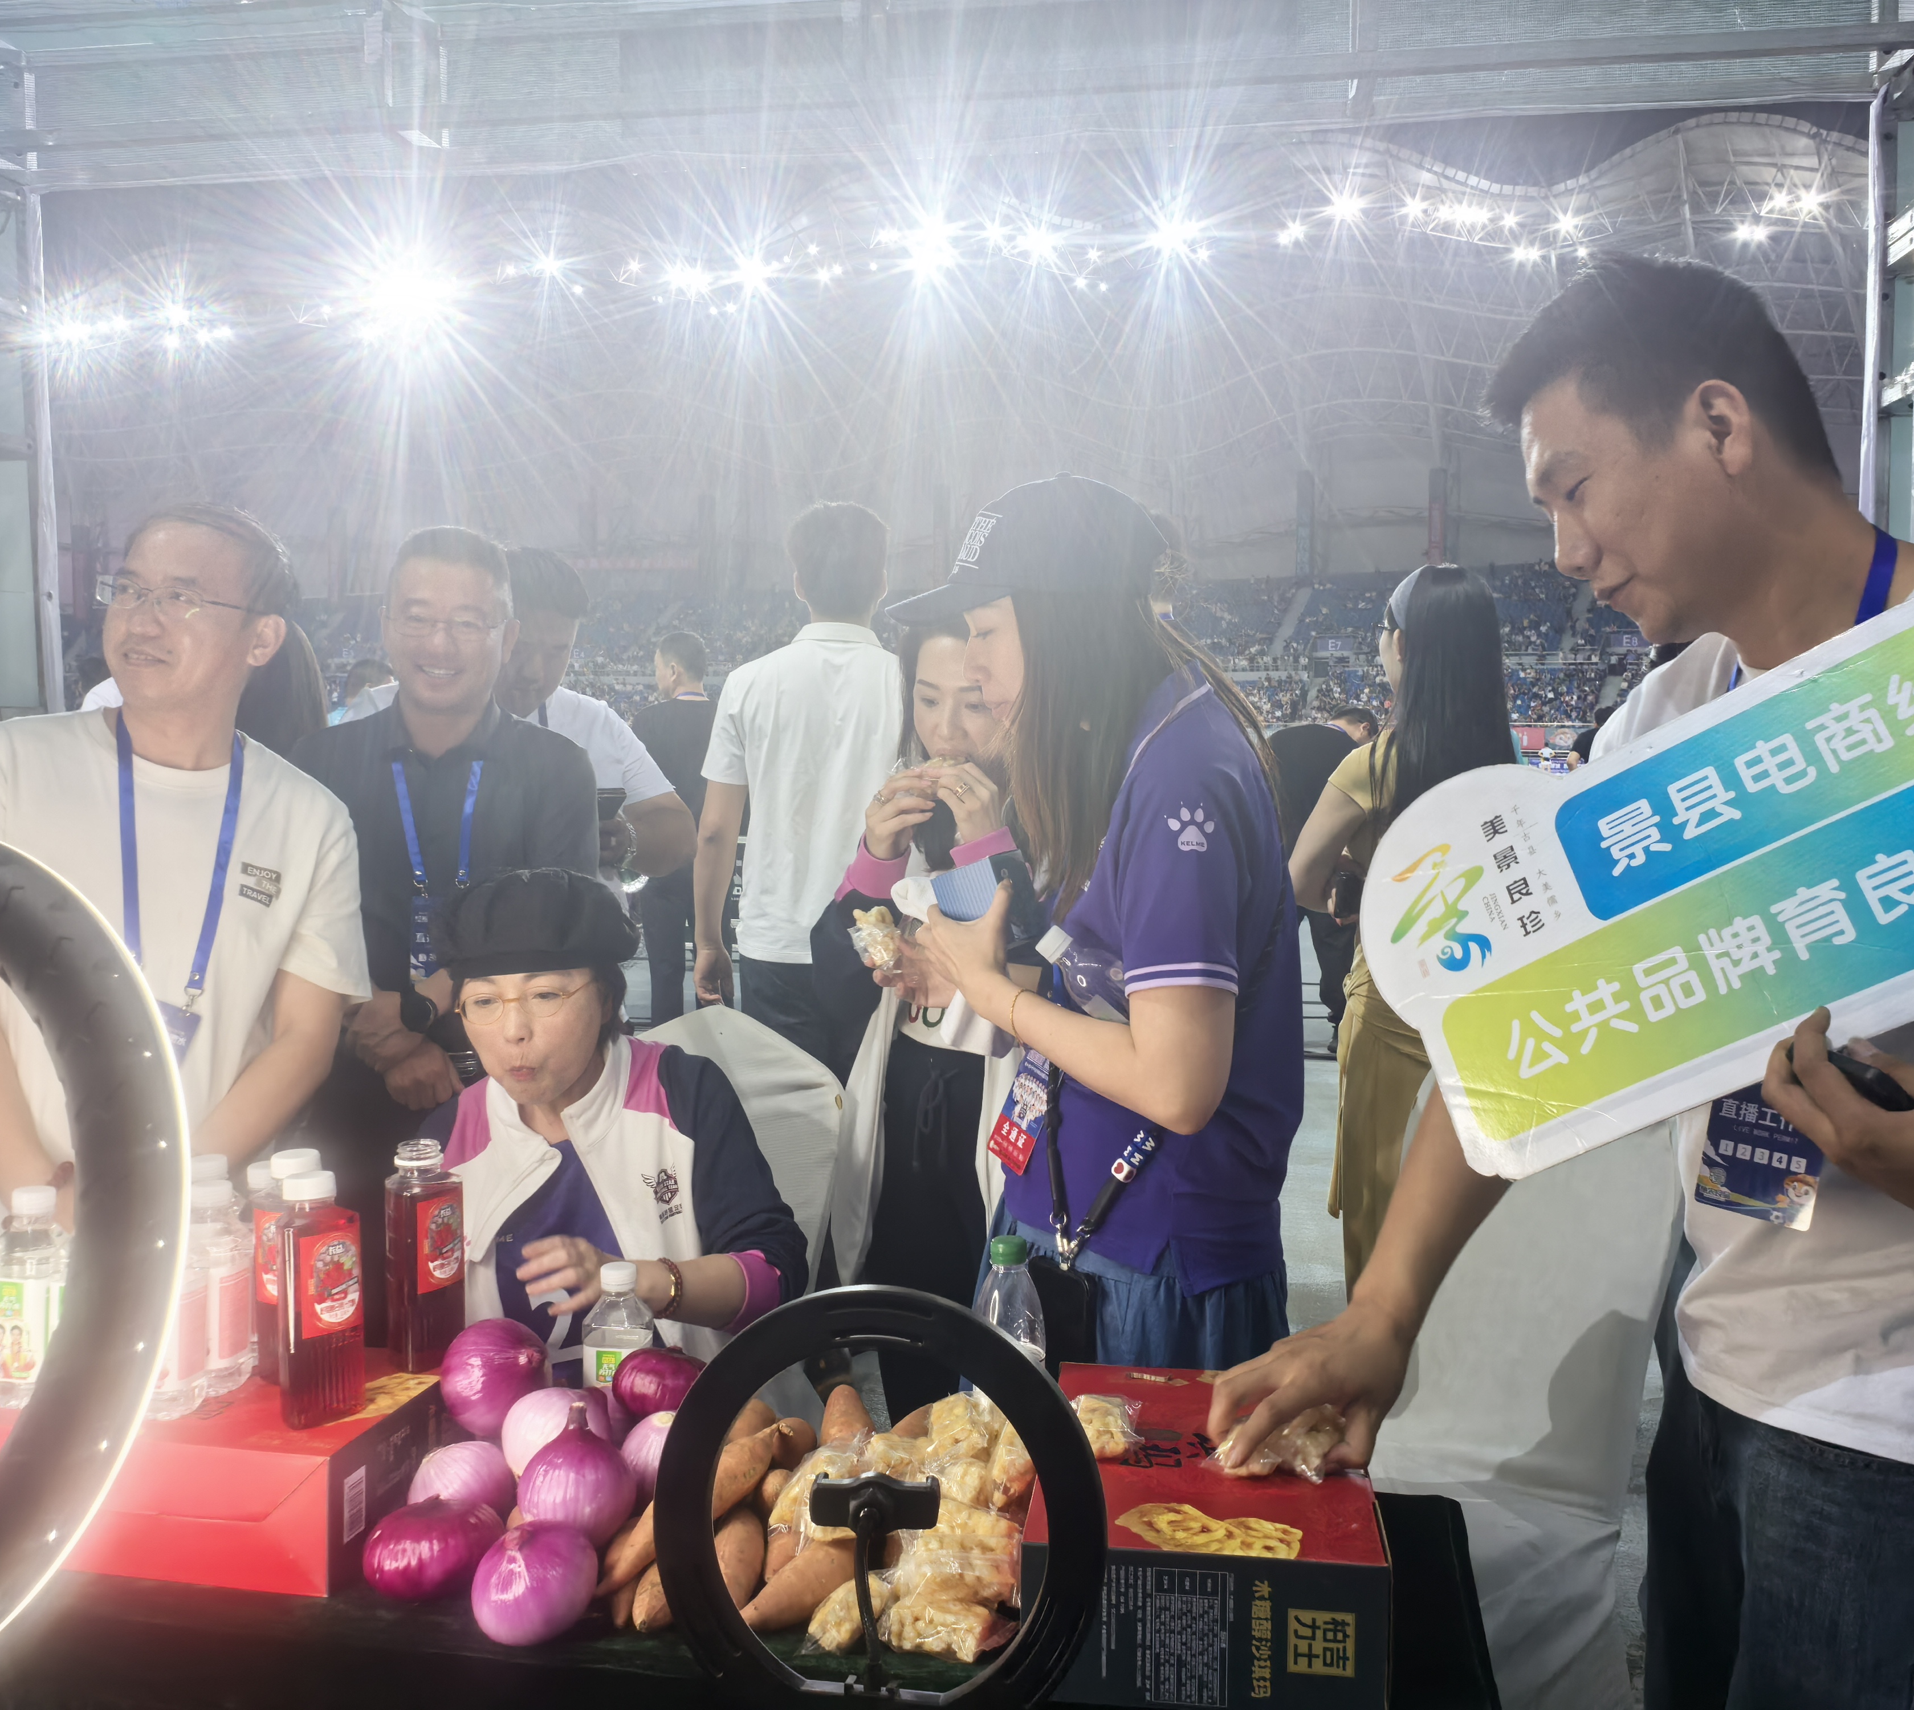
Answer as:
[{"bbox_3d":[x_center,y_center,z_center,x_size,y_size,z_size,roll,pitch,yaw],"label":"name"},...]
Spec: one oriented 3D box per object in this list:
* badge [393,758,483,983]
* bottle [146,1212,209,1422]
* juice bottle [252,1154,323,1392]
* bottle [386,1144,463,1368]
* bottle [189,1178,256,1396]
[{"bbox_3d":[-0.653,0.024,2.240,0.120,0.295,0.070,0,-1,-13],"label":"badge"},{"bbox_3d":[-0.570,0.322,1.280,0.061,0.150,0.061,-1,4,-17],"label":"bottle"},{"bbox_3d":[-0.532,0.334,1.440,0.054,0.184,0.054,2,5,27],"label":"juice bottle"},{"bbox_3d":[-0.442,0.331,1.475,0.054,0.182,0.054,2,5,32],"label":"bottle"},{"bbox_3d":[-0.596,0.345,1.426,0.060,0.167,0.060,-4,6,-38],"label":"bottle"}]

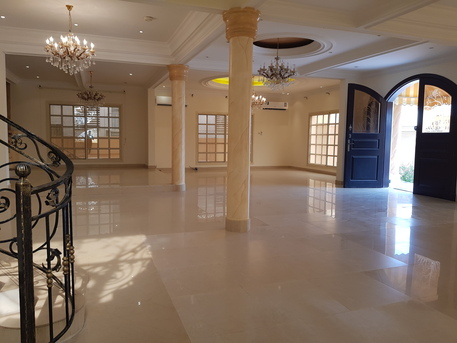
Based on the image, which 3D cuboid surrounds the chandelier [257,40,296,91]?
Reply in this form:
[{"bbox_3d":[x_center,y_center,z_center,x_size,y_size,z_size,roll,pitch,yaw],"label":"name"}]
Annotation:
[{"bbox_3d":[1.000,-2.175,7.010,0.820,1.042,0.820,1,6,0],"label":"chandelier"}]

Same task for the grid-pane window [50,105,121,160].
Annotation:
[{"bbox_3d":[-4.993,-1.363,12.158,2.306,1.934,0.140,-2,6,-20],"label":"grid-pane window"}]

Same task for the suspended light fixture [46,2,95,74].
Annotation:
[{"bbox_3d":[-2.565,-2.127,5.556,0.780,1.091,0.780,-2,6,-20],"label":"suspended light fixture"}]

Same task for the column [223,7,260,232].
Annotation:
[{"bbox_3d":[0.157,-0.666,4.885,0.540,3.040,0.540,1,6,0],"label":"column"}]

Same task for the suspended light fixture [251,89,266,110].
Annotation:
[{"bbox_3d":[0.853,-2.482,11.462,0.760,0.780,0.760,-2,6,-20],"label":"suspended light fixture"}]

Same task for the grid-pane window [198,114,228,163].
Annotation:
[{"bbox_3d":[-0.099,-1.290,13.706,2.306,1.925,0.140,-2,6,-20],"label":"grid-pane window"}]

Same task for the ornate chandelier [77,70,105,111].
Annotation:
[{"bbox_3d":[-3.969,-2.335,9.910,0.800,1.106,0.800,-2,6,-20],"label":"ornate chandelier"}]

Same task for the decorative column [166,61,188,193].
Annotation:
[{"bbox_3d":[-1.217,-1.031,8.336,0.530,3.020,0.530,-2,6,-20],"label":"decorative column"}]

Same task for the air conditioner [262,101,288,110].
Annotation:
[{"bbox_3d":[1.965,-2.673,14.135,1.060,0.330,0.250,-2,6,-20],"label":"air conditioner"}]

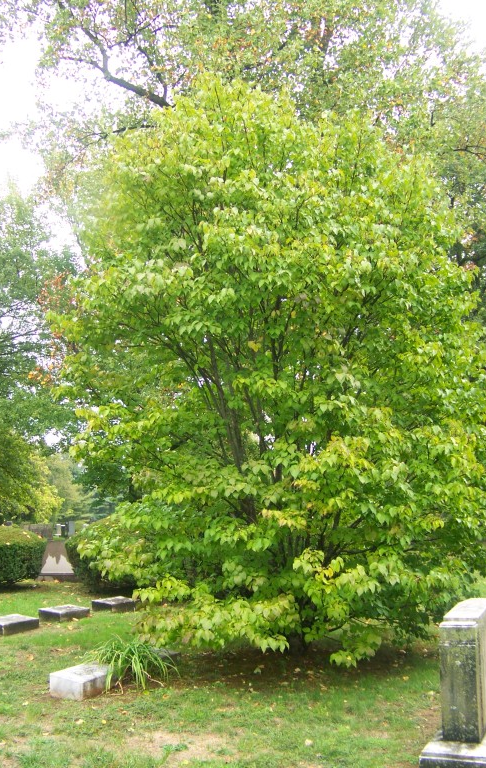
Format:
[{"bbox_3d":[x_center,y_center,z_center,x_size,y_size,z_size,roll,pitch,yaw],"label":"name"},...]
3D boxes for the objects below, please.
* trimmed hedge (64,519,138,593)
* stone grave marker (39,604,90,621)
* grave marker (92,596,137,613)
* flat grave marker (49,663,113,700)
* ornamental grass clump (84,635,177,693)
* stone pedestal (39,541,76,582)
[{"bbox_3d":[-2.052,2.873,13.239,1.850,1.260,1.700,2,-9,-8],"label":"trimmed hedge"},{"bbox_3d":[-2.328,2.986,10.139,0.334,0.121,0.608,-4,-10,25],"label":"stone grave marker"},{"bbox_3d":[-1.824,3.122,11.043,0.334,0.127,0.608,-4,-10,25],"label":"grave marker"},{"bbox_3d":[-1.250,2.411,6.324,0.312,0.155,0.610,-4,-10,25],"label":"flat grave marker"},{"bbox_3d":[-0.948,2.361,6.640,0.740,0.350,0.660,2,-9,-8],"label":"ornamental grass clump"},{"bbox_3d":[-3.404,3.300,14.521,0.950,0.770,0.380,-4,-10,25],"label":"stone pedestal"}]

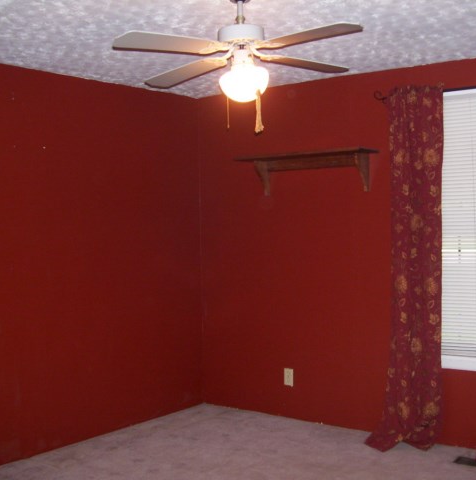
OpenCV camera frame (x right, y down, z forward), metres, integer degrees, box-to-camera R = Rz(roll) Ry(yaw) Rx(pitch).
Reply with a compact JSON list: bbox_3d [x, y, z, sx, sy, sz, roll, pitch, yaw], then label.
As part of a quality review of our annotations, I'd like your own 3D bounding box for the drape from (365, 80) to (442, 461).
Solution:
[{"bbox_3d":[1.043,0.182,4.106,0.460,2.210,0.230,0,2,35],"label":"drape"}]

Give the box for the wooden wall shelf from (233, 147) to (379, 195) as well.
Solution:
[{"bbox_3d":[0.452,-0.444,4.473,0.938,0.263,0.295,0,2,35],"label":"wooden wall shelf"}]

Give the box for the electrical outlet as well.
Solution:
[{"bbox_3d":[0.363,0.985,4.767,0.077,0.122,0.012,0,2,35],"label":"electrical outlet"}]

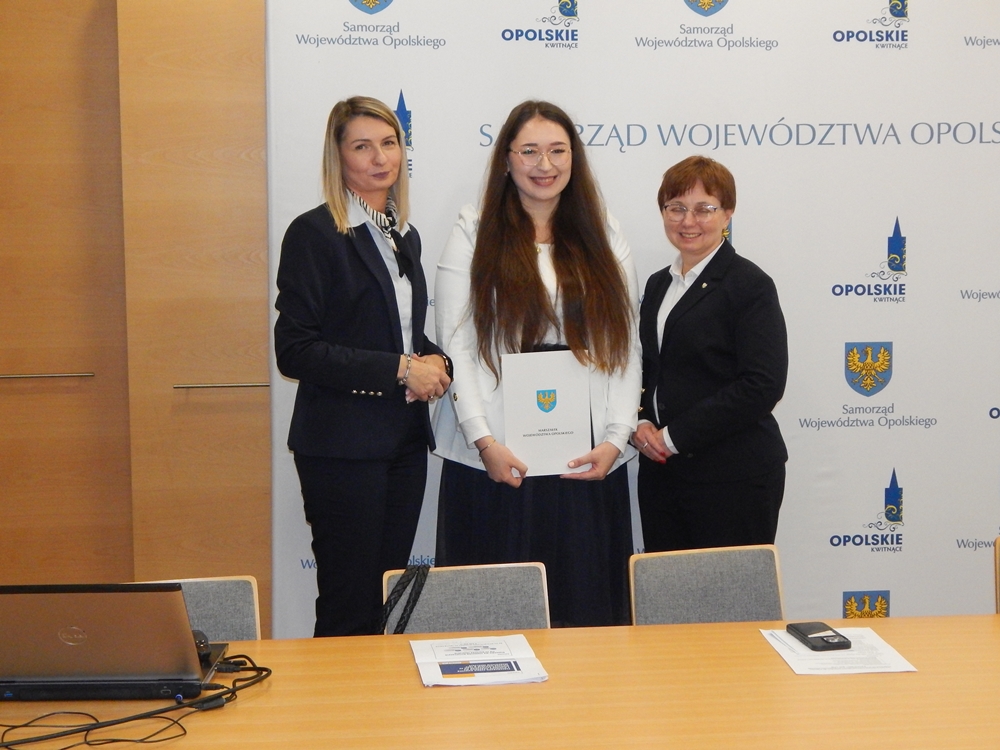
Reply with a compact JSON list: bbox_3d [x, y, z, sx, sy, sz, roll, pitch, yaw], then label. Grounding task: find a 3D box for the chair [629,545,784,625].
[{"bbox_3d":[0.513,0.799,3.234,0.450,0.805,0.530,-2,5,-17],"label":"chair"}]

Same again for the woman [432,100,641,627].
[{"bbox_3d":[0.086,0.263,3.627,0.480,1.760,0.340,-1,5,-2],"label":"woman"}]

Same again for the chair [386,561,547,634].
[{"bbox_3d":[-0.015,0.818,3.078,0.450,0.805,0.530,-2,5,-13],"label":"chair"}]

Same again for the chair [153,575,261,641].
[{"bbox_3d":[-0.606,0.831,2.987,0.450,0.805,0.530,-1,5,-11],"label":"chair"}]

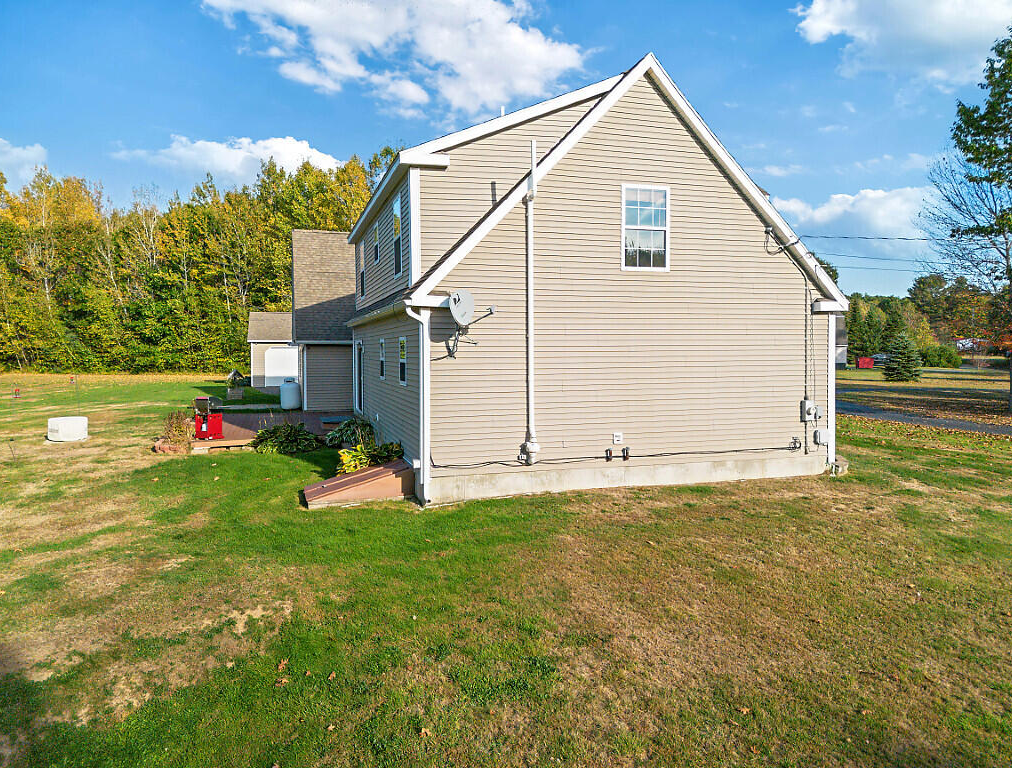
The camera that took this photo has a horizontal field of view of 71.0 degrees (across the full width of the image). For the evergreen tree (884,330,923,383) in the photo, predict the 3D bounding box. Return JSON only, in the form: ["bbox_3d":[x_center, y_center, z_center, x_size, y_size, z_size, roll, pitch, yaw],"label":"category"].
[{"bbox_3d":[28.481,-1.975,51.000,2.800,3.800,2.800,-1,3,-17],"label":"evergreen tree"}]

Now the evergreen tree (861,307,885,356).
[{"bbox_3d":[51.620,-6.761,100.000,3.900,8.200,3.900,-1,3,-17],"label":"evergreen tree"}]

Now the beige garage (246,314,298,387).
[{"bbox_3d":[-12.478,-2.177,44.517,6.900,4.350,6.700,-1,3,-18],"label":"beige garage"}]

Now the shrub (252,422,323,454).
[{"bbox_3d":[-5.745,1.402,18.500,1.650,0.720,1.100,-1,3,-17],"label":"shrub"}]

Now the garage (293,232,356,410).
[{"bbox_3d":[-4.590,-2.785,30.438,8.800,7.262,8.700,-1,3,-17],"label":"garage"}]

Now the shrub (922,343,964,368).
[{"bbox_3d":[51.524,-3.372,84.000,4.800,3.050,4.200,-1,3,-17],"label":"shrub"}]

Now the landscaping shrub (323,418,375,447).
[{"bbox_3d":[-4.326,1.327,19.500,1.200,0.680,1.100,-1,3,-17],"label":"landscaping shrub"}]

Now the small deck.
[{"bbox_3d":[-6.694,1.384,21.540,4.400,0.280,7.300,-1,3,-17],"label":"small deck"}]

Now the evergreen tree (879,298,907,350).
[{"bbox_3d":[59.880,-8.134,110.000,3.800,10.200,3.800,-1,3,-17],"label":"evergreen tree"}]

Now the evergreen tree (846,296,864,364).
[{"bbox_3d":[53.993,-8.134,110.000,3.000,10.100,3.000,-1,3,-17],"label":"evergreen tree"}]

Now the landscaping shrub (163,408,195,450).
[{"bbox_3d":[-8.303,1.141,18.000,0.850,1.000,0.950,-1,3,-17],"label":"landscaping shrub"}]

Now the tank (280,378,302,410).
[{"bbox_3d":[-8.233,0.383,27.200,0.760,1.250,0.760,-1,3,-17],"label":"tank"}]

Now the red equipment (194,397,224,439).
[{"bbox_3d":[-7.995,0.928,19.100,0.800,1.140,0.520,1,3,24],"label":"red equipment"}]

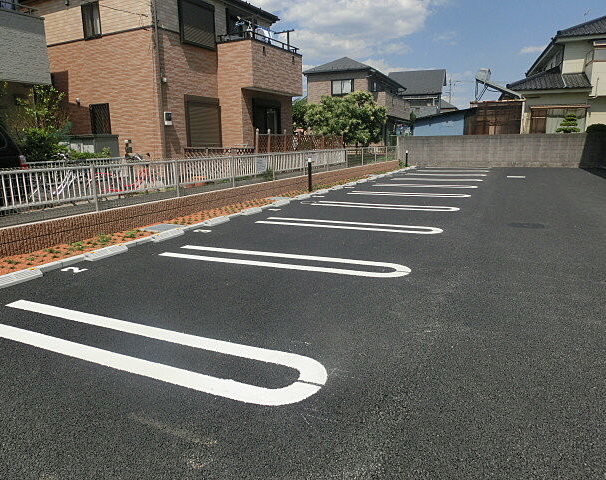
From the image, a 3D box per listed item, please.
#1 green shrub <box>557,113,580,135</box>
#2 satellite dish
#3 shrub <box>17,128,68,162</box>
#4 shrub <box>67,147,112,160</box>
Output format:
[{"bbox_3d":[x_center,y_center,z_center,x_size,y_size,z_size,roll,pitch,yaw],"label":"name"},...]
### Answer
[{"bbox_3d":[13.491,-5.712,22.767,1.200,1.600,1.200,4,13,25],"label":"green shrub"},{"bbox_3d":[10.170,-9.269,25.000,0.850,0.850,0.700,4,13,25],"label":"satellite dish"},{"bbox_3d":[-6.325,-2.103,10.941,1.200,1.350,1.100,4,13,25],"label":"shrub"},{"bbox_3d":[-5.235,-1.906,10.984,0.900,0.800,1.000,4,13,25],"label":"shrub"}]

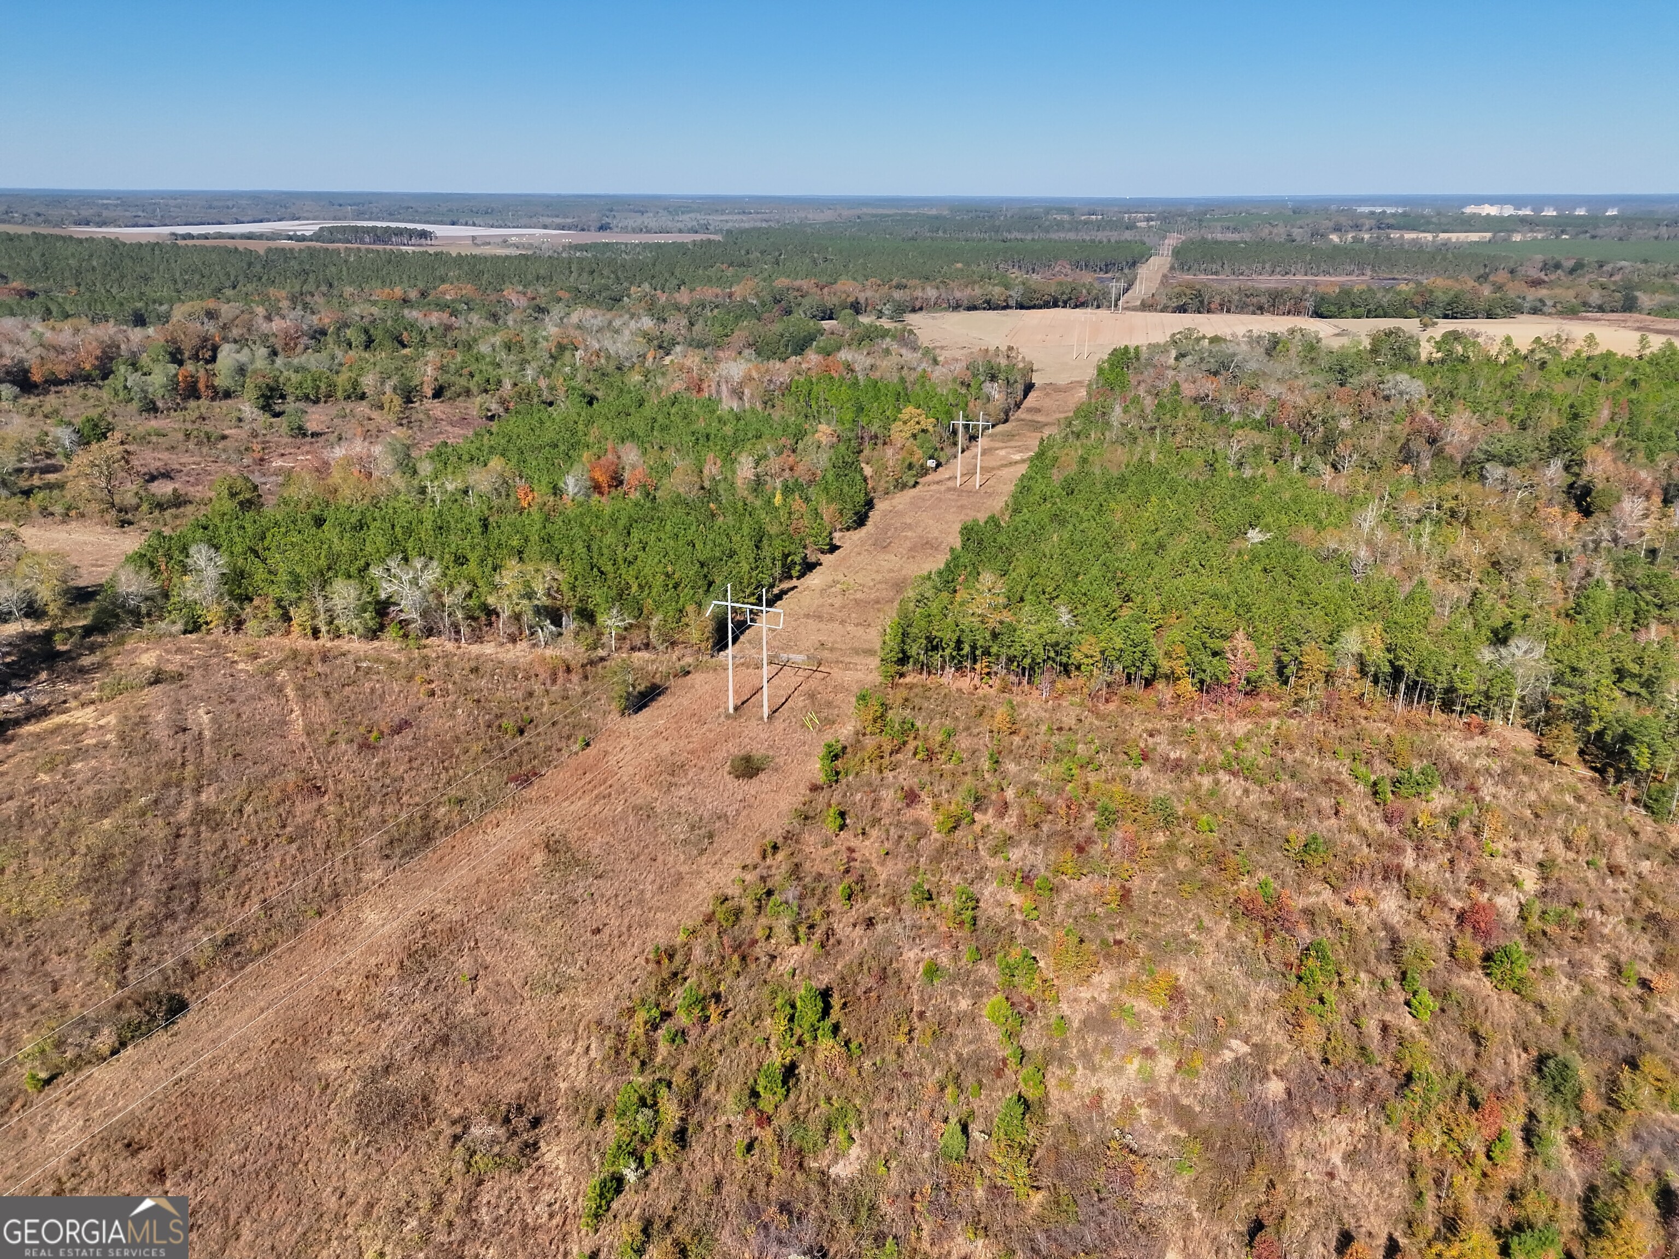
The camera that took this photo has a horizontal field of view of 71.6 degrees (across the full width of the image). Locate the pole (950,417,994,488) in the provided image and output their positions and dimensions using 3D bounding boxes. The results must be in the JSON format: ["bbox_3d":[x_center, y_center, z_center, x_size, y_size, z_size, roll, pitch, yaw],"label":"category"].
[{"bbox_3d":[38.213,-52.241,339.964,12.000,22.580,0.800,6,22,16],"label":"pole"}]

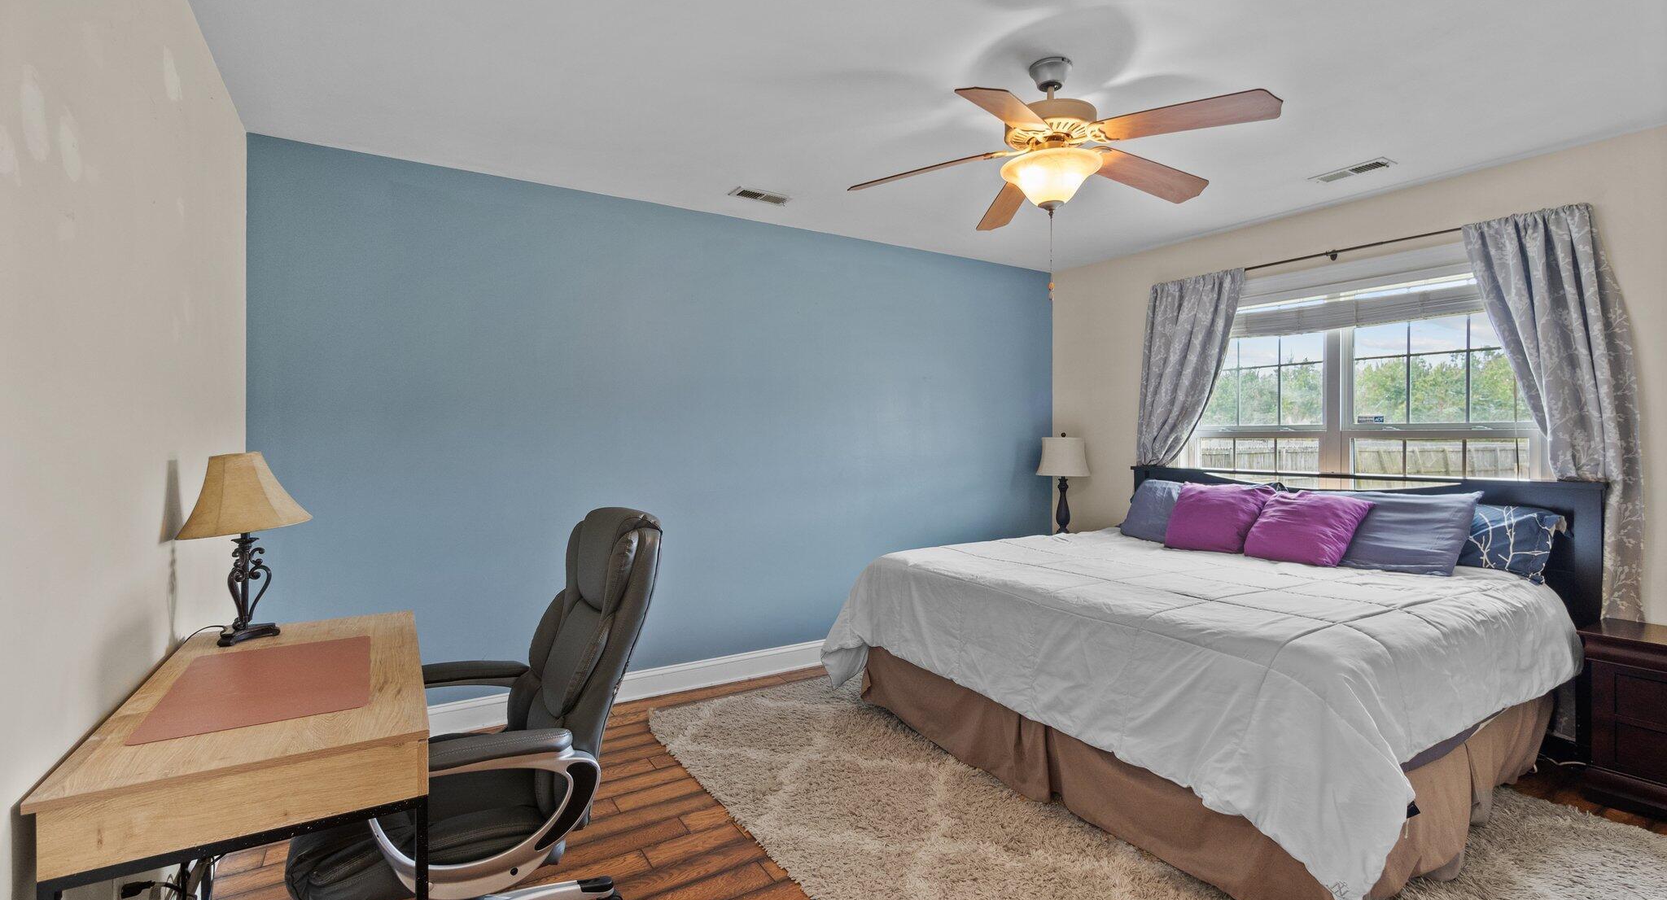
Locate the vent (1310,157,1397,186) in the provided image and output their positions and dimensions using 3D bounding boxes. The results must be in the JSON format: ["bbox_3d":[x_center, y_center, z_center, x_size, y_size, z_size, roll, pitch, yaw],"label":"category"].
[{"bbox_3d":[2.314,-1.237,3.013,0.147,0.026,0.299,0,1,-33],"label":"vent"}]

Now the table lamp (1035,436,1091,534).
[{"bbox_3d":[1.514,0.252,4.467,0.354,0.702,0.343,0,1,-33],"label":"table lamp"}]

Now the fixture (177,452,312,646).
[{"bbox_3d":[-1.612,0.258,1.878,0.253,0.507,0.353,0,1,-33],"label":"fixture"}]

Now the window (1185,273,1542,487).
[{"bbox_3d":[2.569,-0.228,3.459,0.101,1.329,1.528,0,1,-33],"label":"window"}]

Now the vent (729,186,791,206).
[{"bbox_3d":[-0.348,-1.243,3.332,0.303,0.026,0.142,0,1,-33],"label":"vent"}]

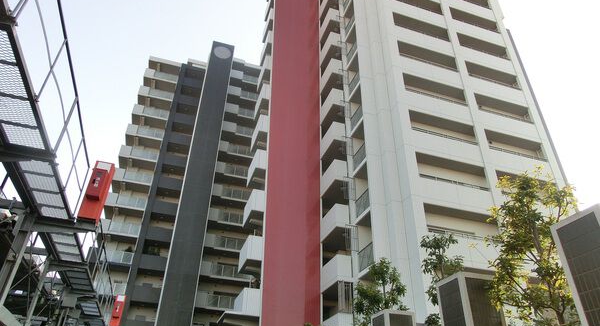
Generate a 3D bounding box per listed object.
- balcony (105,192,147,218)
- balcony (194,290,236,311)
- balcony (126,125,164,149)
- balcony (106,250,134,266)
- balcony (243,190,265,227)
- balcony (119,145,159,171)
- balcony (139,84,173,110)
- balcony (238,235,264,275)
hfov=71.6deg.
[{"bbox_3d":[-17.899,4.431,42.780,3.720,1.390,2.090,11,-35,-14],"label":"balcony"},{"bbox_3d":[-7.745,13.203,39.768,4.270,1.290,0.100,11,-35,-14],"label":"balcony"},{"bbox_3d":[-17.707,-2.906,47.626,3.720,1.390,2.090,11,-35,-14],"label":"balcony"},{"bbox_3d":[-17.031,8.828,38.966,2.650,1.140,0.100,11,-35,-14],"label":"balcony"},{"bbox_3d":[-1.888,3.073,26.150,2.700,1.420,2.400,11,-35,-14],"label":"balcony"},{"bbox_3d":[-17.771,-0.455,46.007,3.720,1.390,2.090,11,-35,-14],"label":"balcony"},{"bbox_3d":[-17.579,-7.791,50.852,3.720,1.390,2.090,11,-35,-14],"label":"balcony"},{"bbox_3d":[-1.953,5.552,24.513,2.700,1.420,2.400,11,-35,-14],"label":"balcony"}]

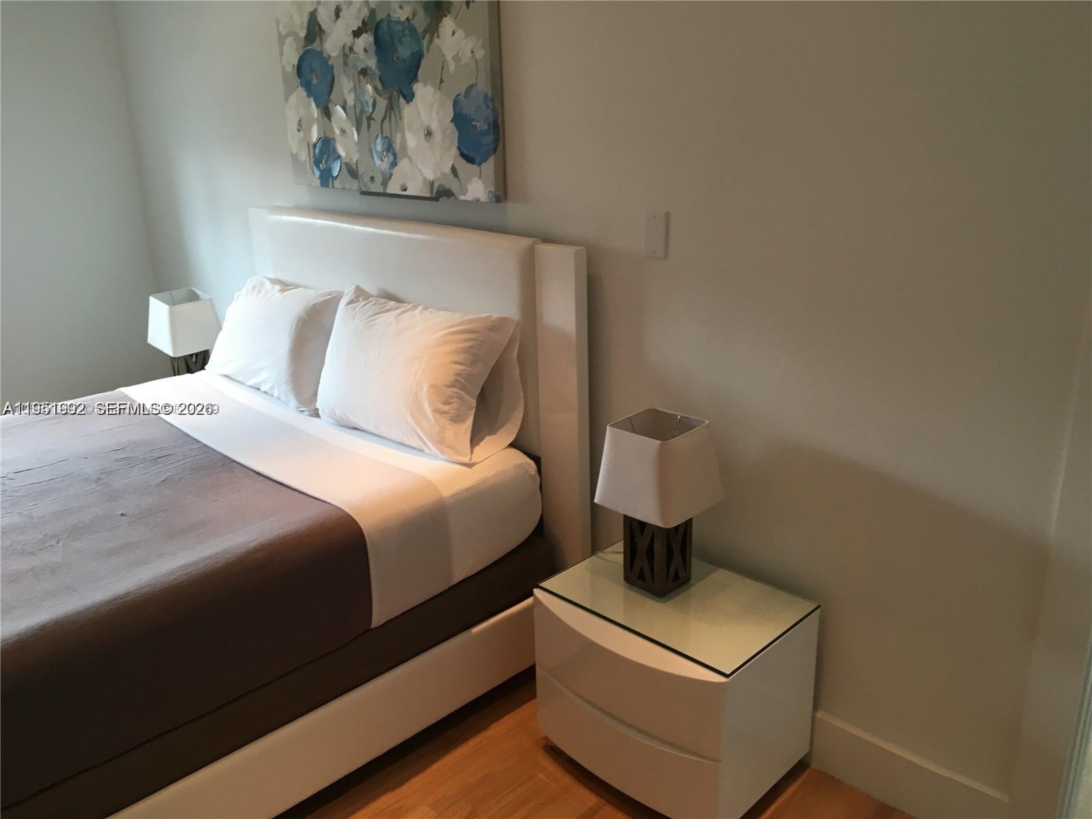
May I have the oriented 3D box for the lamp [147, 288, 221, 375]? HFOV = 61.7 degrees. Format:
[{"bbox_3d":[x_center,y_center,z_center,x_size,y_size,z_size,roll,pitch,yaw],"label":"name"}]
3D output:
[{"bbox_3d":[-1.407,-0.245,3.599,0.223,0.395,0.223,-18,24,-42],"label":"lamp"}]

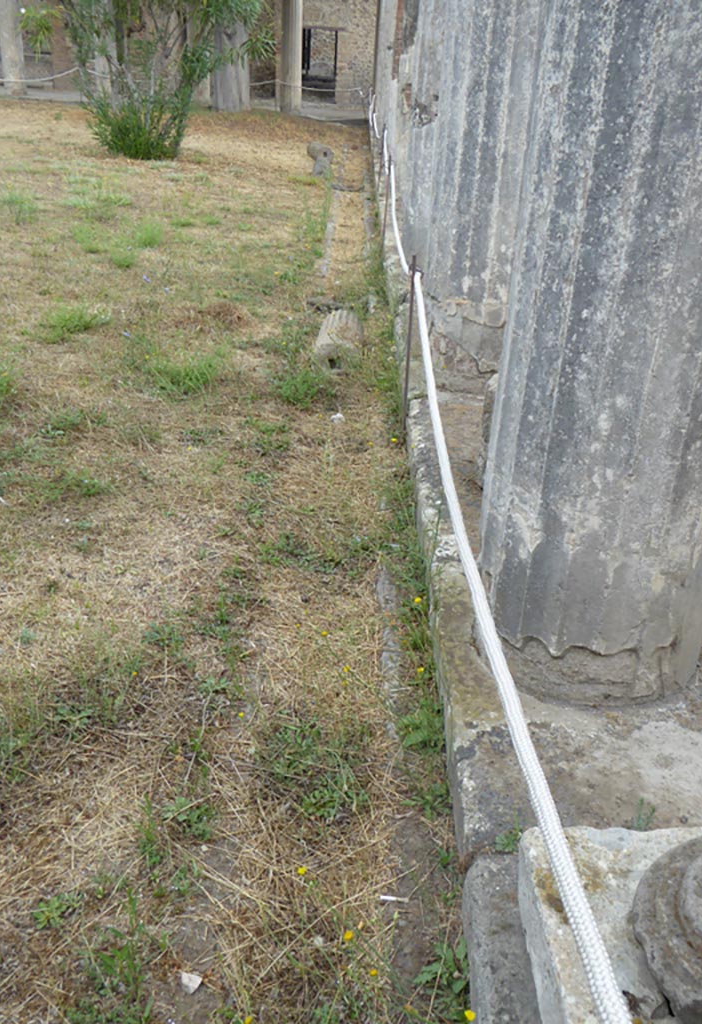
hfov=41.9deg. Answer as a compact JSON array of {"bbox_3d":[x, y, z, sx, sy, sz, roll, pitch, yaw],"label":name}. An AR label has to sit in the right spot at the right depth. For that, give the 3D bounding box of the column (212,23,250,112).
[{"bbox_3d":[-2.716,-10.396,21.465,0.813,1.862,0.772,5,27,5],"label":"column"}]

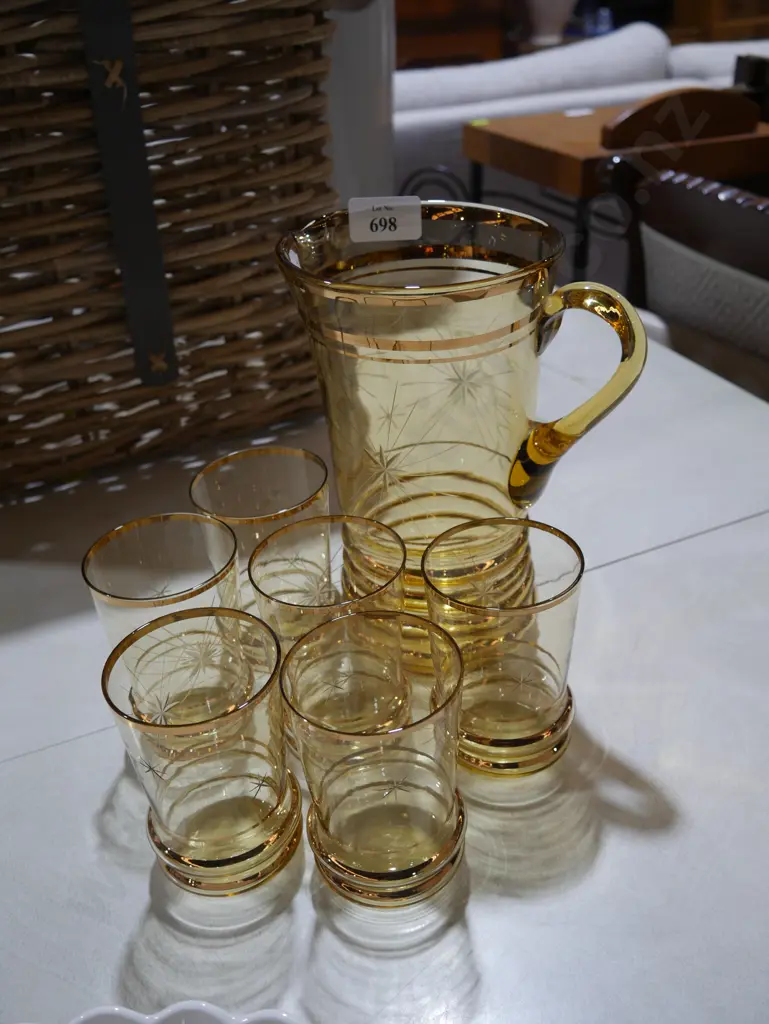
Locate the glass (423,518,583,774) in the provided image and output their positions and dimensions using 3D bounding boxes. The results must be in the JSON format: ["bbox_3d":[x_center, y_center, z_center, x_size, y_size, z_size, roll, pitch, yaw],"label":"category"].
[{"bbox_3d":[0.054,0.063,0.433,0.069,0.100,0.069,-5,32,0],"label":"glass"}]

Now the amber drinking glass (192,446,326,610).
[{"bbox_3d":[-0.060,0.027,0.505,0.069,0.100,0.069,-5,32,0],"label":"amber drinking glass"}]

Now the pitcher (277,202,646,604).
[{"bbox_3d":[0.039,-0.029,0.476,0.175,0.212,0.129,12,36,25],"label":"pitcher"}]

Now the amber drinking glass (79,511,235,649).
[{"bbox_3d":[-0.098,0.061,0.456,0.069,0.100,0.069,-5,32,0],"label":"amber drinking glass"}]

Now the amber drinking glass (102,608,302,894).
[{"bbox_3d":[-0.070,0.100,0.390,0.069,0.100,0.069,-5,32,0],"label":"amber drinking glass"}]

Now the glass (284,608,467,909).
[{"bbox_3d":[-0.001,0.101,0.380,0.069,0.100,0.069,-5,32,0],"label":"glass"}]

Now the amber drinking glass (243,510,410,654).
[{"bbox_3d":[-0.021,0.062,0.444,0.069,0.100,0.069,-5,32,0],"label":"amber drinking glass"}]

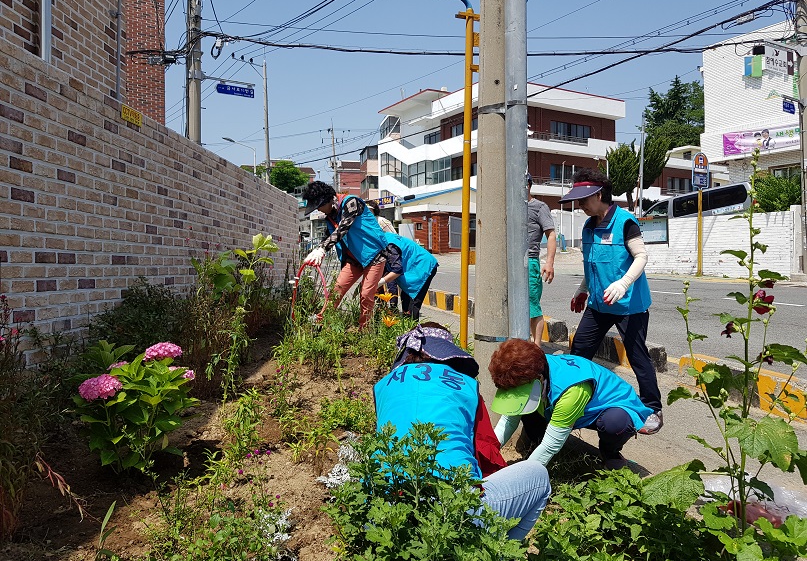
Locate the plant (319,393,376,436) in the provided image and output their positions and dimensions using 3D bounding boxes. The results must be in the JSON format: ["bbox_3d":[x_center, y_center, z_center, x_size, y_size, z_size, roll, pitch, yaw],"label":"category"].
[{"bbox_3d":[-0.316,0.756,3.420,0.330,0.240,0.290,0,1,0],"label":"plant"}]

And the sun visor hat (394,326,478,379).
[{"bbox_3d":[0.143,0.303,2.550,0.290,0.170,0.310,-10,-32,30],"label":"sun visor hat"}]

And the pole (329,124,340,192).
[{"bbox_3d":[-5.921,-8.495,52.000,1.000,10.600,0.800,0,1,0],"label":"pole"}]

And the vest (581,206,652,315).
[{"bbox_3d":[1.265,-0.119,3.600,0.350,0.640,0.440,-4,2,-21],"label":"vest"}]

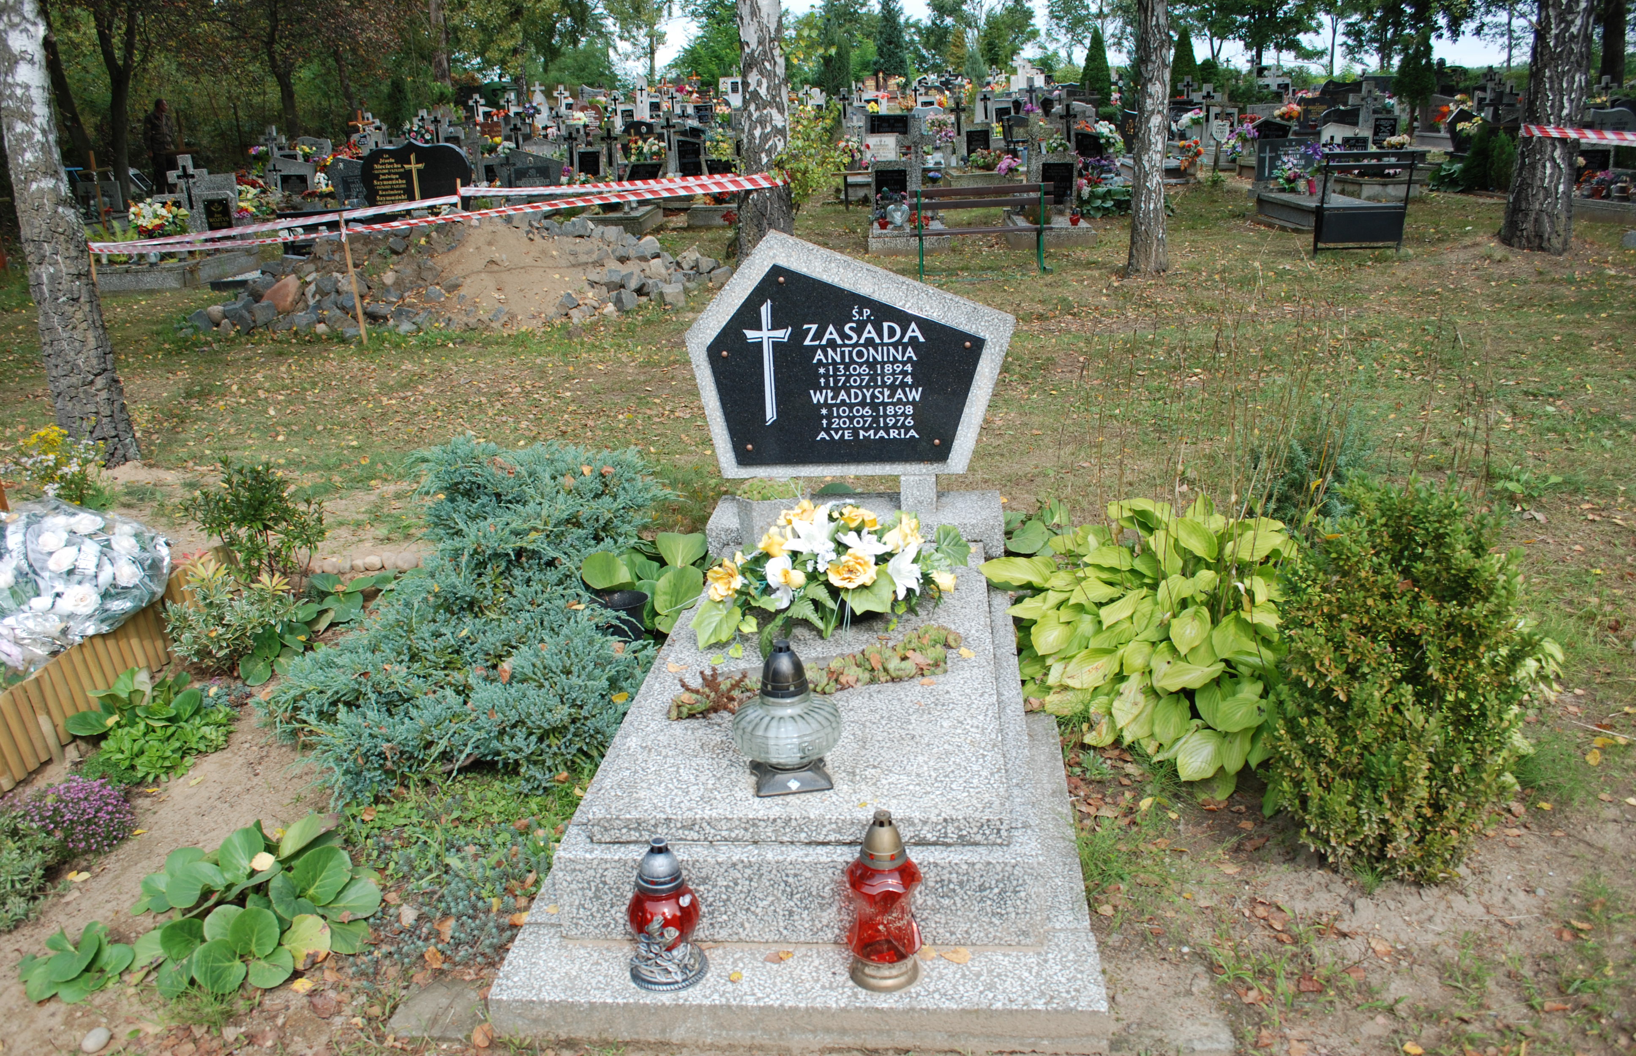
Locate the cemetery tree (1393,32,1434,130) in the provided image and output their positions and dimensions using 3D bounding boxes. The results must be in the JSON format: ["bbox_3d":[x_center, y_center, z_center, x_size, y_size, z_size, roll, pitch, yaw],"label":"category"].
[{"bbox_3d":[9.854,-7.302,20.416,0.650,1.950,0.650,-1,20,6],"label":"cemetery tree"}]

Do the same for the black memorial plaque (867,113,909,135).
[{"bbox_3d":[0.950,-5.375,16.353,0.540,0.260,0.030,-1,20,6],"label":"black memorial plaque"}]

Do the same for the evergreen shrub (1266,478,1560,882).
[{"bbox_3d":[1.187,0.288,2.425,0.550,0.771,0.510,7,21,27],"label":"evergreen shrub"}]

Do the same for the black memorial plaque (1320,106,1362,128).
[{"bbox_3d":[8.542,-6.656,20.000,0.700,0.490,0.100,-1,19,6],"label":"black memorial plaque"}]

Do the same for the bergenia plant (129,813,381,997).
[{"bbox_3d":[-1.142,0.741,2.513,0.470,0.190,0.350,-14,22,-27],"label":"bergenia plant"}]

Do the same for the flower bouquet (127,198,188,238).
[{"bbox_3d":[-6.902,-3.225,12.820,0.560,0.400,0.420,-1,20,6],"label":"flower bouquet"}]

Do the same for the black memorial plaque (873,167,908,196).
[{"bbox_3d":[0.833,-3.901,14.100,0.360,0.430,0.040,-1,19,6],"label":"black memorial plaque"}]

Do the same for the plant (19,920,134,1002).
[{"bbox_3d":[-1.400,0.822,2.318,0.210,0.110,0.190,-1,19,6],"label":"plant"}]

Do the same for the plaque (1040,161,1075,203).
[{"bbox_3d":[2.346,-3.414,12.039,0.300,0.390,0.030,-1,20,6],"label":"plaque"}]

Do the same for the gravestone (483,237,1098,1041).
[{"bbox_3d":[0.020,0.001,2.875,1.080,1.206,1.976,-1,20,6],"label":"gravestone"}]

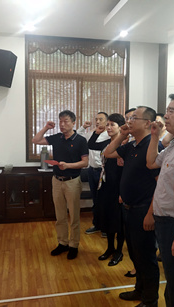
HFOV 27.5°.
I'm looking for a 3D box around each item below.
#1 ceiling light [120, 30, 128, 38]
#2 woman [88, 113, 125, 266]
[{"bbox_3d":[0.563,-1.788,5.335,0.120,0.060,0.120,-1,5,-11],"label":"ceiling light"},{"bbox_3d":[0.256,0.378,3.963,0.420,1.630,0.500,-3,5,-35],"label":"woman"}]

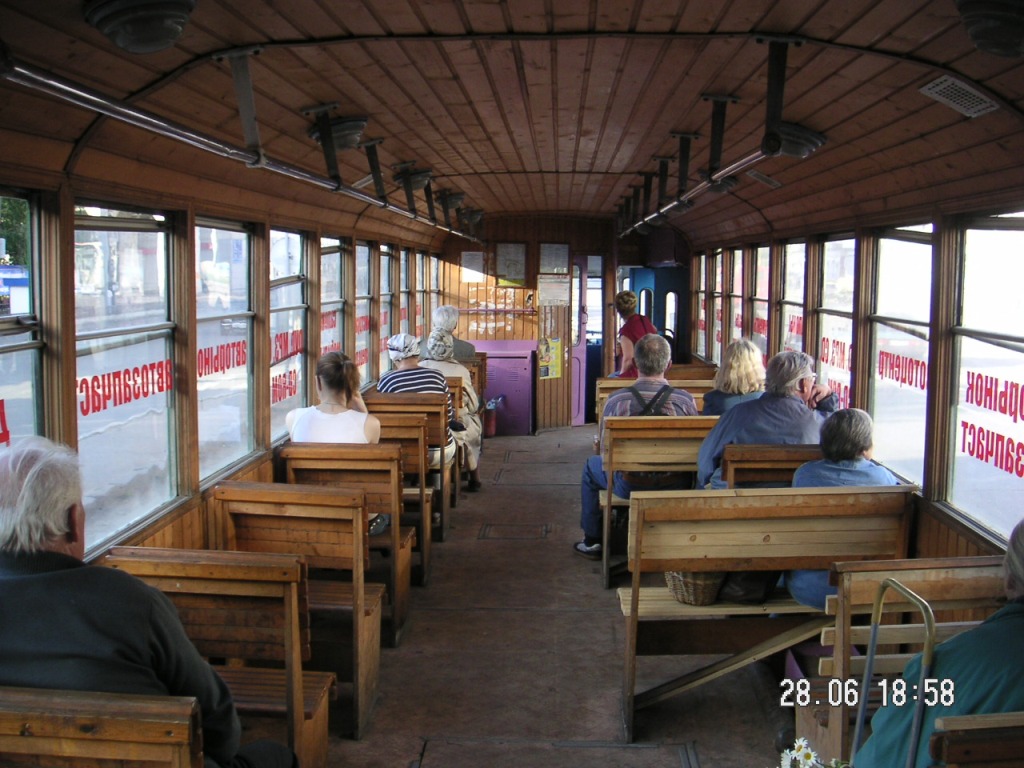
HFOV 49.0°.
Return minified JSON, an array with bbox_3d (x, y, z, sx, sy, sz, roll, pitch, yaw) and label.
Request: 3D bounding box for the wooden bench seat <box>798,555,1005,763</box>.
[{"bbox_3d":[1.001,0.838,2.929,0.525,0.860,0.500,1,6,2],"label":"wooden bench seat"}]

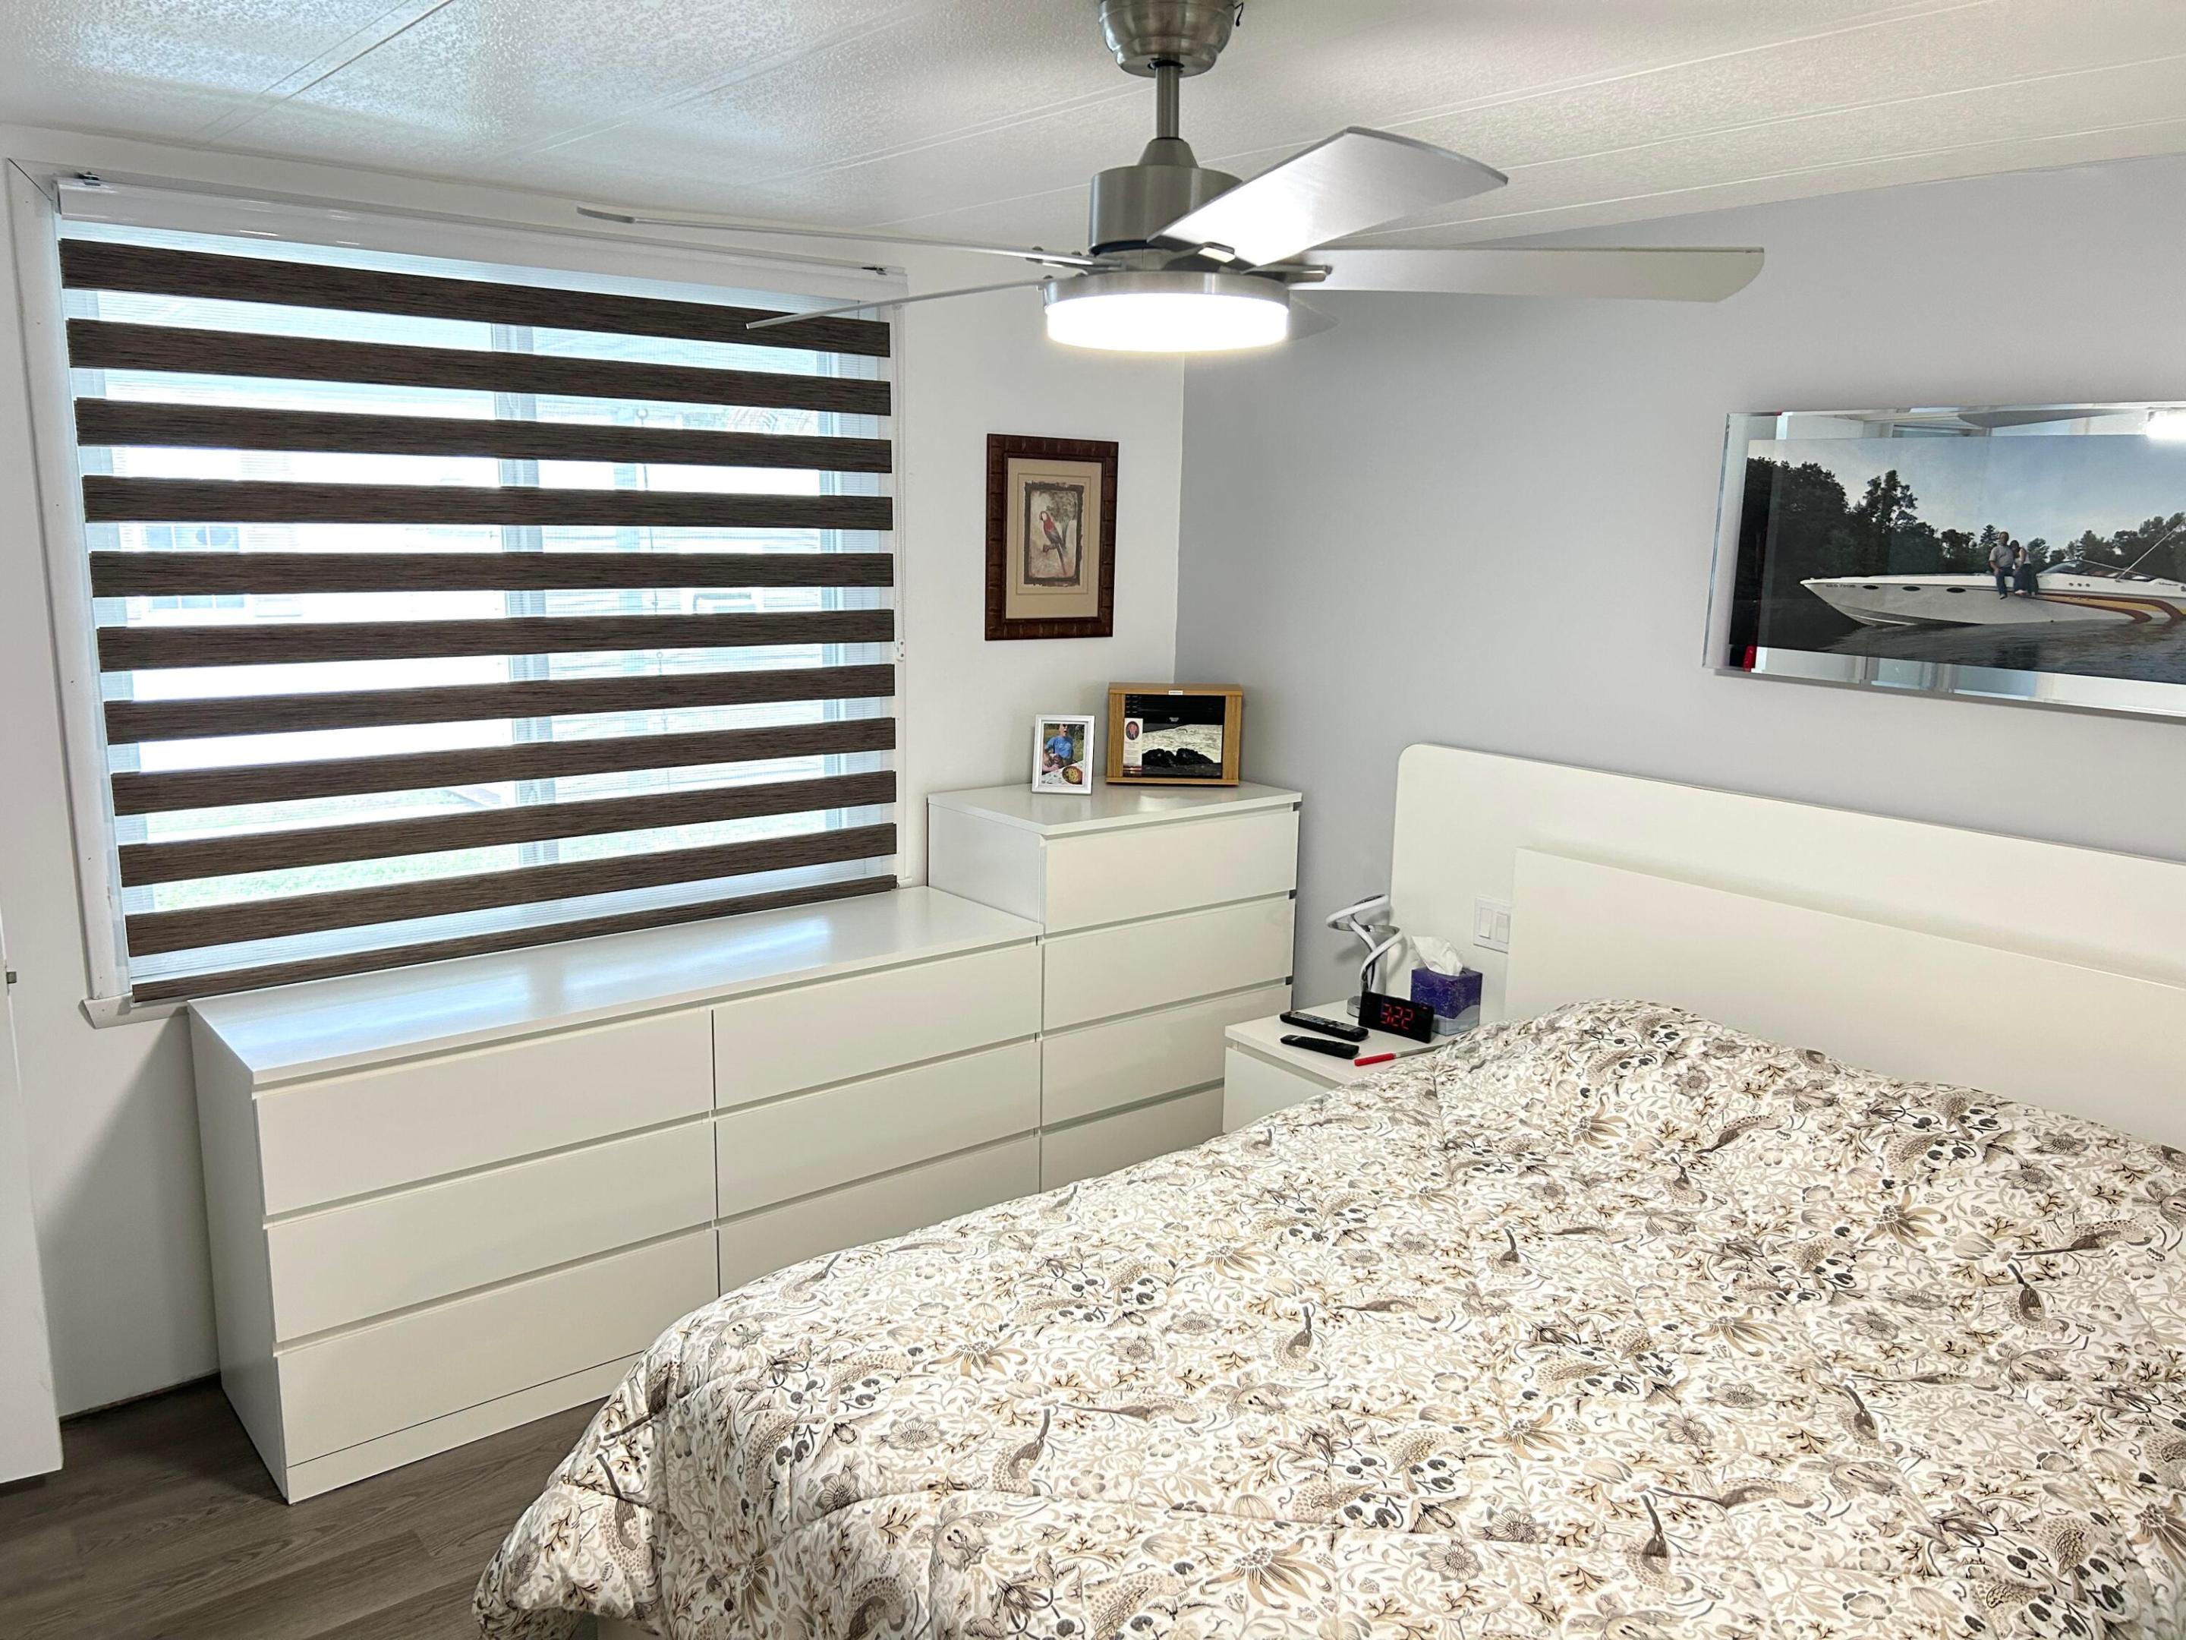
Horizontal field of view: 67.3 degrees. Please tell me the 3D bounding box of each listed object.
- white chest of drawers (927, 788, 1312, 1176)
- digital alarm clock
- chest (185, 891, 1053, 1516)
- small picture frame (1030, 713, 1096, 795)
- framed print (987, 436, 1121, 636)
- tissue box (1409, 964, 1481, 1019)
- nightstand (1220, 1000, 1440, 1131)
[{"bbox_3d":[0.052,0.429,4.123,0.800,1.000,0.480,-8,14,-38],"label":"white chest of drawers"},{"bbox_3d":[0.683,0.438,3.663,0.178,0.077,0.037,10,14,40],"label":"digital alarm clock"},{"bbox_3d":[-0.887,0.664,3.395,1.600,0.780,0.480,-8,14,-38],"label":"chest"},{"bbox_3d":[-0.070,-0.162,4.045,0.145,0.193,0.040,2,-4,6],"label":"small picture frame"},{"bbox_3d":[-0.105,-0.704,4.124,0.410,0.496,0.025,-8,14,-38],"label":"framed print"},{"bbox_3d":[0.798,0.406,3.713,0.110,0.124,0.110,-7,13,-36],"label":"tissue box"},{"bbox_3d":[0.608,0.745,3.716,0.480,0.550,0.400,-7,13,-35],"label":"nightstand"}]

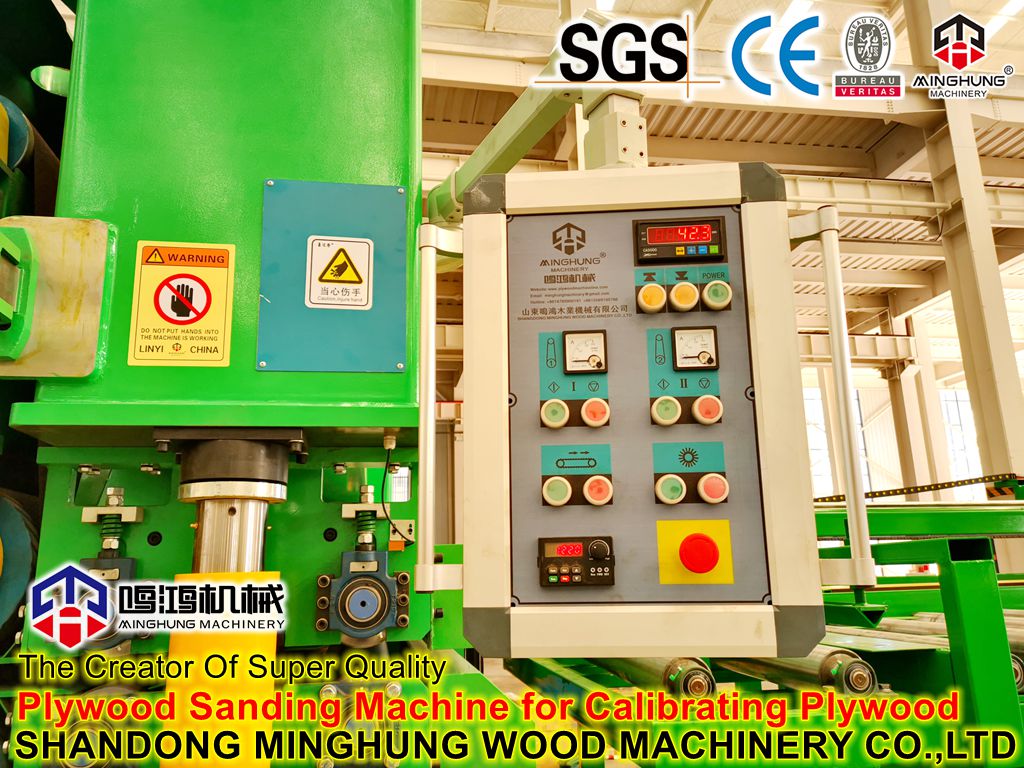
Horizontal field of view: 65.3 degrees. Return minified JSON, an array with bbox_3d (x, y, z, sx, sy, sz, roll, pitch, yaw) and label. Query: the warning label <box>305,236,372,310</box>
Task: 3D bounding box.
[{"bbox_3d":[-0.241,-0.155,1.119,0.092,0.106,0.002,1,-12,-10],"label":"warning label"}]

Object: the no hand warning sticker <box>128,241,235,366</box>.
[{"bbox_3d":[-0.441,-0.108,1.073,0.127,0.173,0.002,1,-12,-10],"label":"no hand warning sticker"}]

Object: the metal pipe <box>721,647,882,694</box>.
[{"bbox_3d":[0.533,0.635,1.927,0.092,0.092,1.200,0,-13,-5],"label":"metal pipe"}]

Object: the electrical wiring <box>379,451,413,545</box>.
[{"bbox_3d":[-0.168,0.170,1.192,0.054,0.133,0.096,1,-12,-10],"label":"electrical wiring"}]

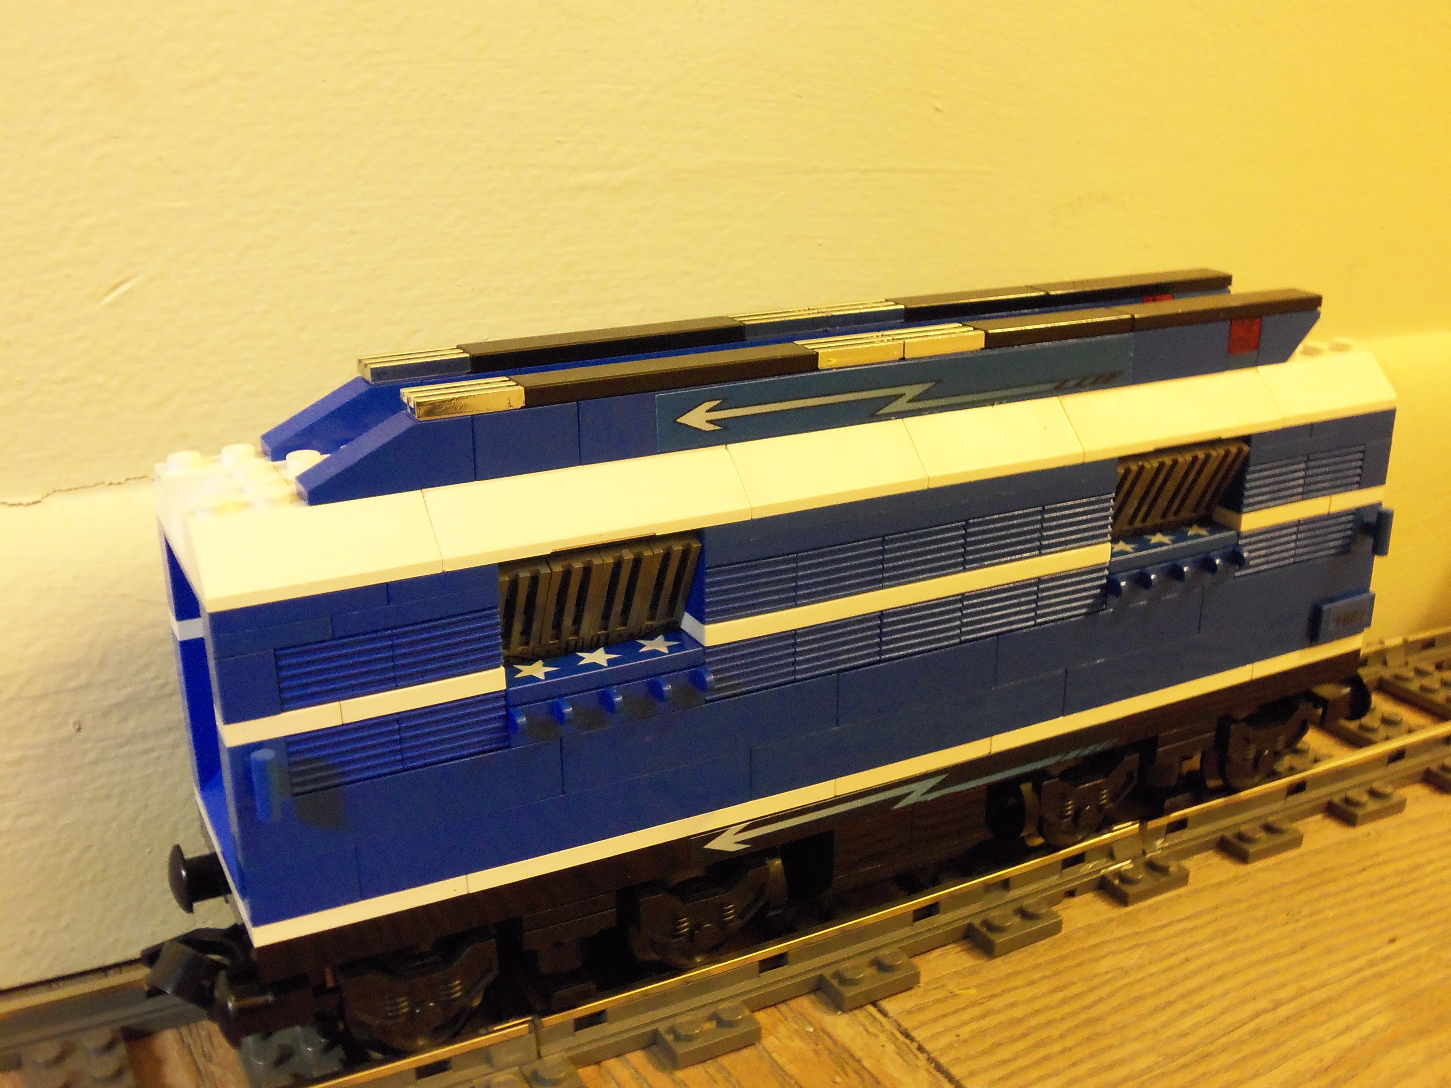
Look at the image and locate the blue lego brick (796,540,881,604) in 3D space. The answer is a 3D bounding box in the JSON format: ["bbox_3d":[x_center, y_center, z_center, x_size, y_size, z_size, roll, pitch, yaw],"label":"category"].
[{"bbox_3d":[0.016,0.003,0.248,0.016,0.010,0.008,-10,22,-26],"label":"blue lego brick"}]

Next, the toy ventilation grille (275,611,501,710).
[{"bbox_3d":[-0.047,0.015,0.216,0.032,0.010,0.008,-10,22,-26],"label":"toy ventilation grille"}]

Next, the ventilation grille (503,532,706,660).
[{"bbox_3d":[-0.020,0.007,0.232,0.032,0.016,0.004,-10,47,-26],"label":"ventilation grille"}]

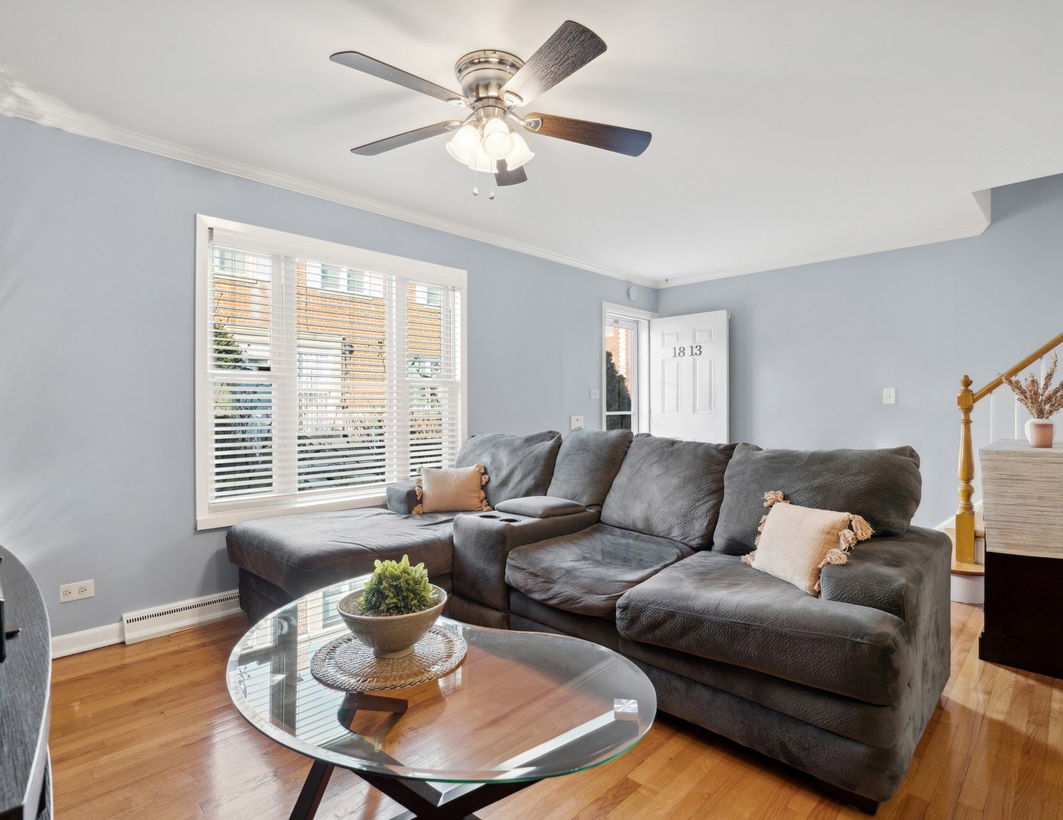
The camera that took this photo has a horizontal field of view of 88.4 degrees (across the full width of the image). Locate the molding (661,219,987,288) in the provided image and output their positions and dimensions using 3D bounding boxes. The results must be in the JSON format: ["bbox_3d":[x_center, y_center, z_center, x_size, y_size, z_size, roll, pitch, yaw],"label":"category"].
[{"bbox_3d":[2.340,-1.325,4.913,2.760,0.060,0.055,0,0,44],"label":"molding"}]

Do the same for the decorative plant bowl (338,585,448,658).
[{"bbox_3d":[-0.342,0.537,1.363,0.264,0.124,0.264,0,0,0],"label":"decorative plant bowl"}]

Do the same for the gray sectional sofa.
[{"bbox_3d":[0.036,0.621,2.518,1.845,0.970,2.805,-1,1,-45],"label":"gray sectional sofa"}]

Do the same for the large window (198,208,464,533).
[{"bbox_3d":[-1.123,-0.202,3.478,1.765,1.647,0.110,-1,1,-45],"label":"large window"}]

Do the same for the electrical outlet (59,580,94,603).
[{"bbox_3d":[-2.086,0.834,2.511,0.121,0.079,0.010,-1,1,-45],"label":"electrical outlet"}]

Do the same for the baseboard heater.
[{"bbox_3d":[-1.672,1.045,2.877,0.760,0.132,0.060,-1,1,-45],"label":"baseboard heater"}]

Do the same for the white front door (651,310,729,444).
[{"bbox_3d":[1.569,0.060,5.497,0.045,2.020,0.835,-1,1,-45],"label":"white front door"}]

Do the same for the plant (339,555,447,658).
[{"bbox_3d":[-0.342,0.481,1.363,0.264,0.236,0.264,0,0,0],"label":"plant"}]

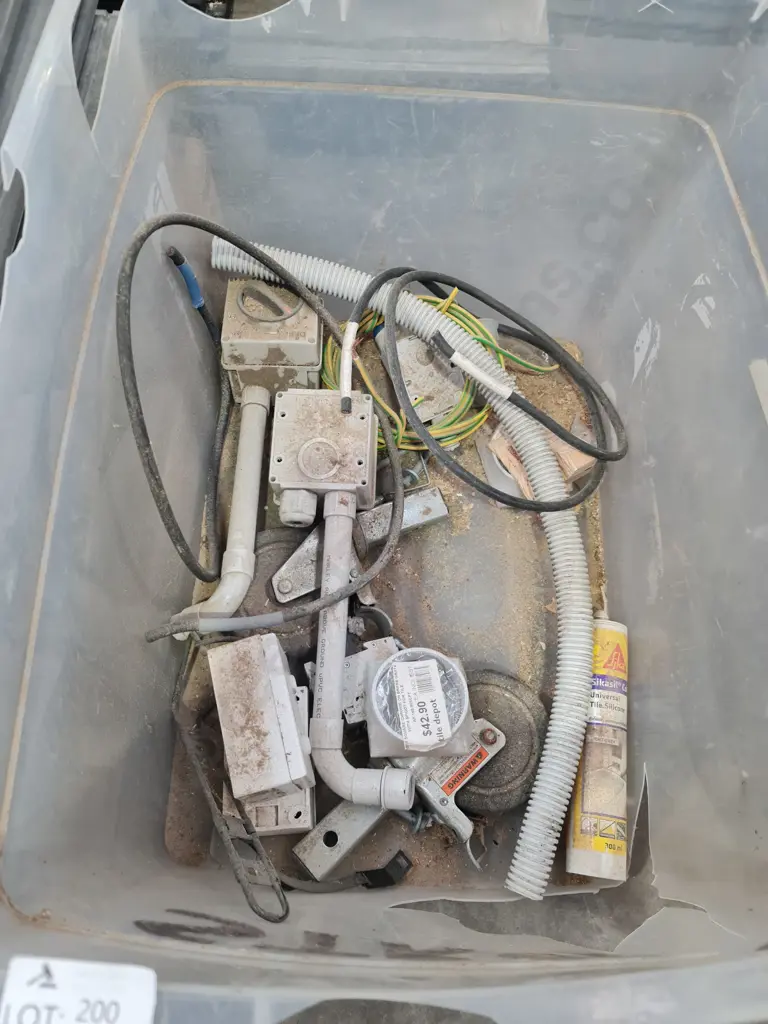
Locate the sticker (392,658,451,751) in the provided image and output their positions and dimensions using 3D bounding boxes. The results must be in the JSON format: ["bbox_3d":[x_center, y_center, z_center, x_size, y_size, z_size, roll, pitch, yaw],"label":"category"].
[{"bbox_3d":[0.032,0.164,0.630,0.039,0.005,0.070,-8,70,-4],"label":"sticker"}]

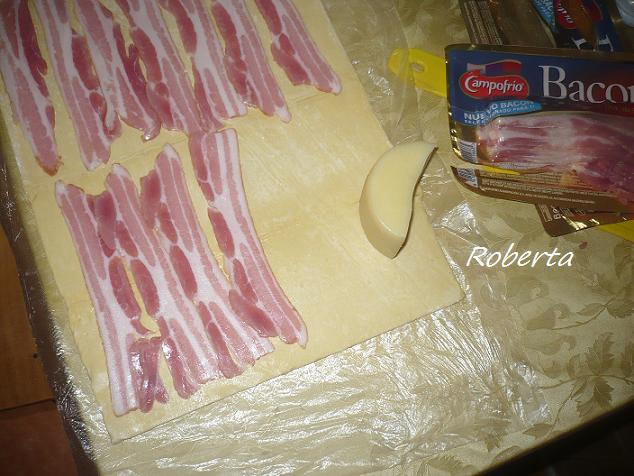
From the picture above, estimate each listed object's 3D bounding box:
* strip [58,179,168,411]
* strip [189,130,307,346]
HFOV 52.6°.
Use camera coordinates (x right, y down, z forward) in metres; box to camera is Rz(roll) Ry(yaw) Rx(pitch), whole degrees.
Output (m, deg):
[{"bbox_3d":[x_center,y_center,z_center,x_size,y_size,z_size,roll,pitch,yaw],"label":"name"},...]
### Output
[{"bbox_3d":[-0.175,0.043,0.557,0.052,0.007,0.219,-15,76,-17],"label":"strip"},{"bbox_3d":[-0.069,-0.001,0.596,0.054,0.007,0.229,-16,76,-17],"label":"strip"}]

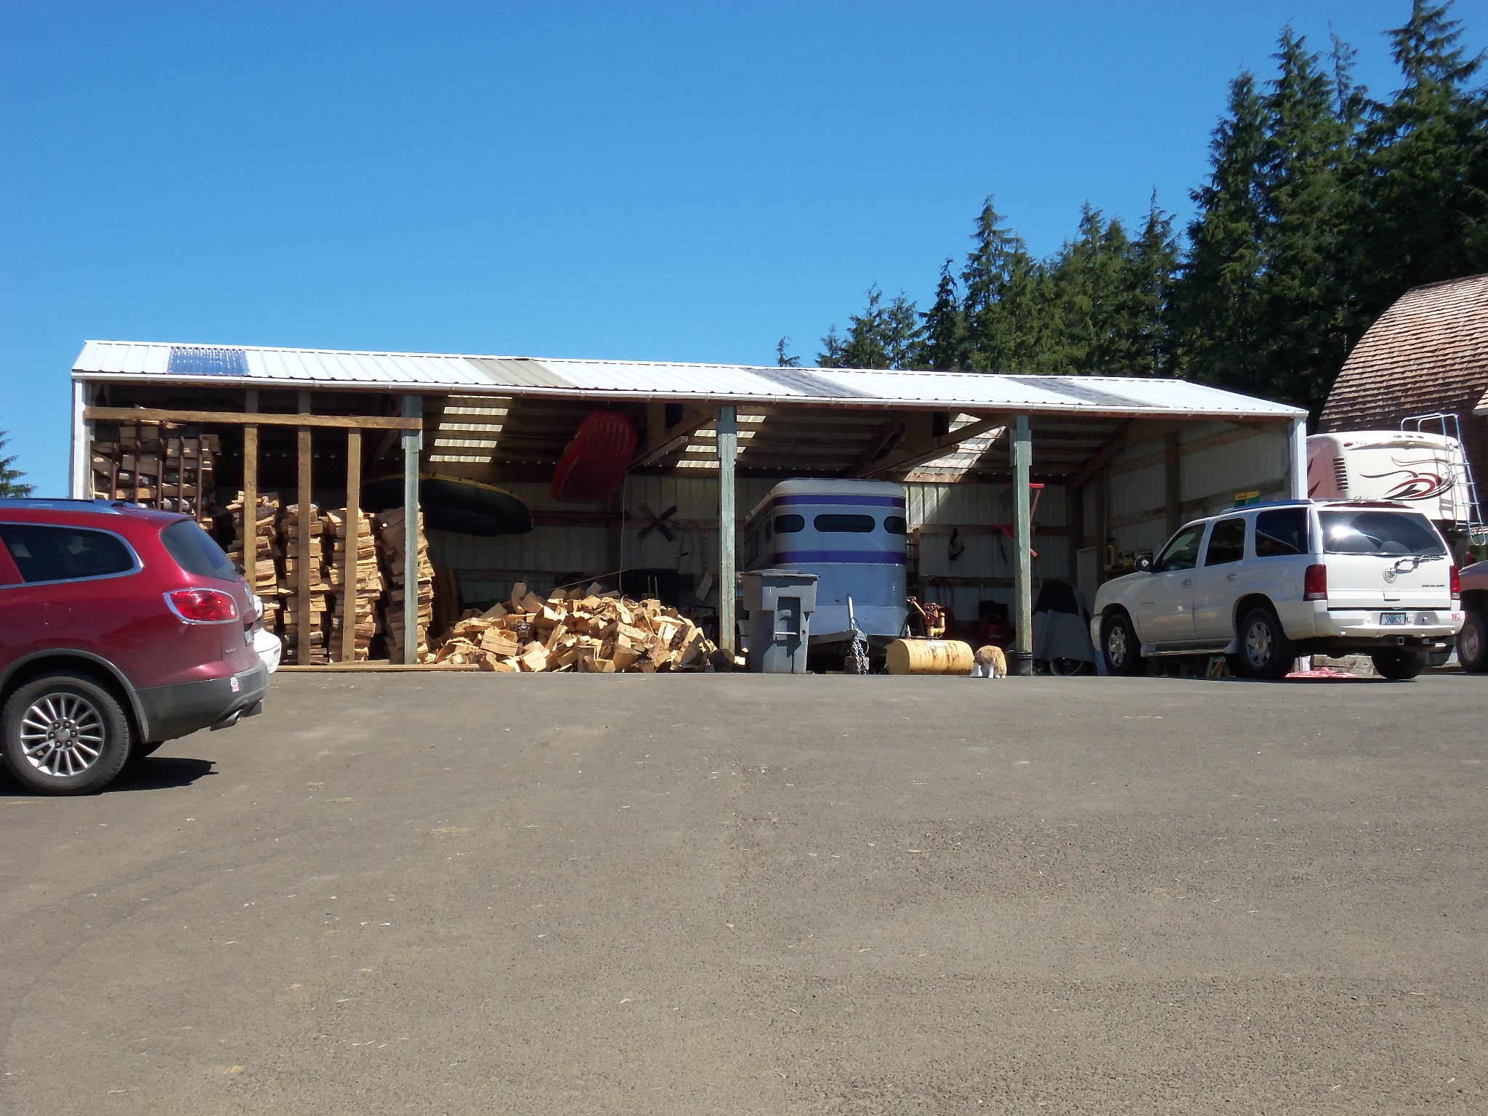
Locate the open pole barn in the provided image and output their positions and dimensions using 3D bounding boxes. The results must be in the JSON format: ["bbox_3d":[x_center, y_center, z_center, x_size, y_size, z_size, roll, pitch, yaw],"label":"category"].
[{"bbox_3d":[-1.060,-0.510,31.150,14.790,4.200,7.700,1,-4,-14],"label":"open pole barn"}]

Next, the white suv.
[{"bbox_3d":[5.920,0.430,27.100,2.020,1.920,5.050,1,-4,-21],"label":"white suv"}]

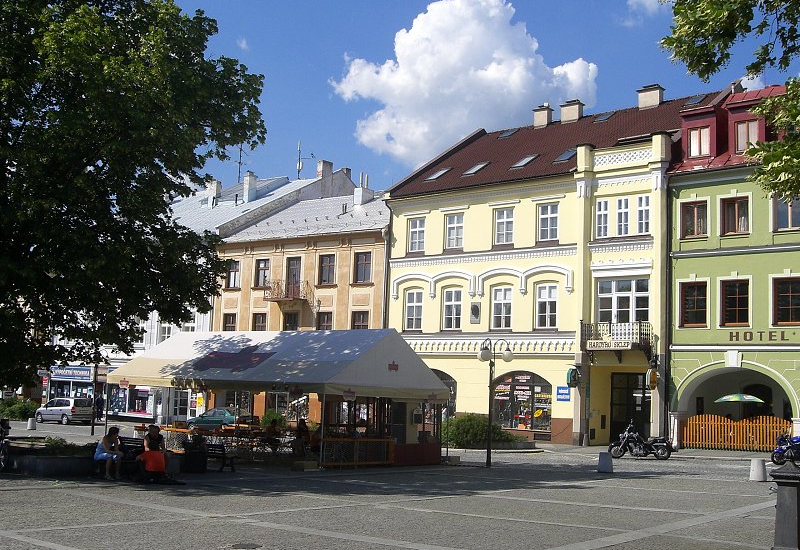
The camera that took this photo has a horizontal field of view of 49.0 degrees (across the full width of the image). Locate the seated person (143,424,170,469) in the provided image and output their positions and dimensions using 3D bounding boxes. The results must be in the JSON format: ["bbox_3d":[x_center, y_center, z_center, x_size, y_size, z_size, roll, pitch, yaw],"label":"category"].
[{"bbox_3d":[-5.612,4.037,20.200,0.580,1.200,0.700,4,-7,-12],"label":"seated person"}]

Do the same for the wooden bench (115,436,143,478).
[{"bbox_3d":[-6.328,4.169,20.100,1.650,0.860,0.620,-3,-9,37],"label":"wooden bench"}]

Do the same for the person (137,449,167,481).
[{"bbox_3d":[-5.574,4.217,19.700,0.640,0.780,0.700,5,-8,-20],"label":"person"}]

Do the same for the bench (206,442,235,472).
[{"bbox_3d":[-5.477,5.359,26.000,1.550,0.820,0.600,-4,-10,42],"label":"bench"}]

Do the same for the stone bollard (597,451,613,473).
[{"bbox_3d":[5.356,4.918,23.000,0.390,0.520,0.390,2,-7,0],"label":"stone bollard"}]

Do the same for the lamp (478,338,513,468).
[{"bbox_3d":[3.029,4.075,28.000,1.150,4.059,1.200,1,-7,10],"label":"lamp"}]

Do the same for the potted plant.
[{"bbox_3d":[-7.867,4.260,20.500,1.900,0.860,1.400,2,-7,0],"label":"potted plant"}]

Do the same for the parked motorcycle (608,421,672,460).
[{"bbox_3d":[8.315,5.704,30.300,2.350,1.300,0.880,-2,-8,30],"label":"parked motorcycle"}]

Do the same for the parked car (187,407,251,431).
[{"bbox_3d":[-9.756,7.871,48.000,4.200,1.400,1.670,-3,-9,36],"label":"parked car"}]

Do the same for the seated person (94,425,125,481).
[{"bbox_3d":[-6.571,4.001,19.900,0.630,1.180,0.470,-1,-8,27],"label":"seated person"}]

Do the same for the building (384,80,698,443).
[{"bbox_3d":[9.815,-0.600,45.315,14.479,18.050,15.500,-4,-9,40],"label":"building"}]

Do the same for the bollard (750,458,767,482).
[{"bbox_3d":[8.743,4.764,21.400,0.390,0.520,0.390,2,-7,0],"label":"bollard"}]

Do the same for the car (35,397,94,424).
[{"bbox_3d":[-22.349,9.081,58.500,4.300,1.640,1.760,-3,-9,37],"label":"car"}]

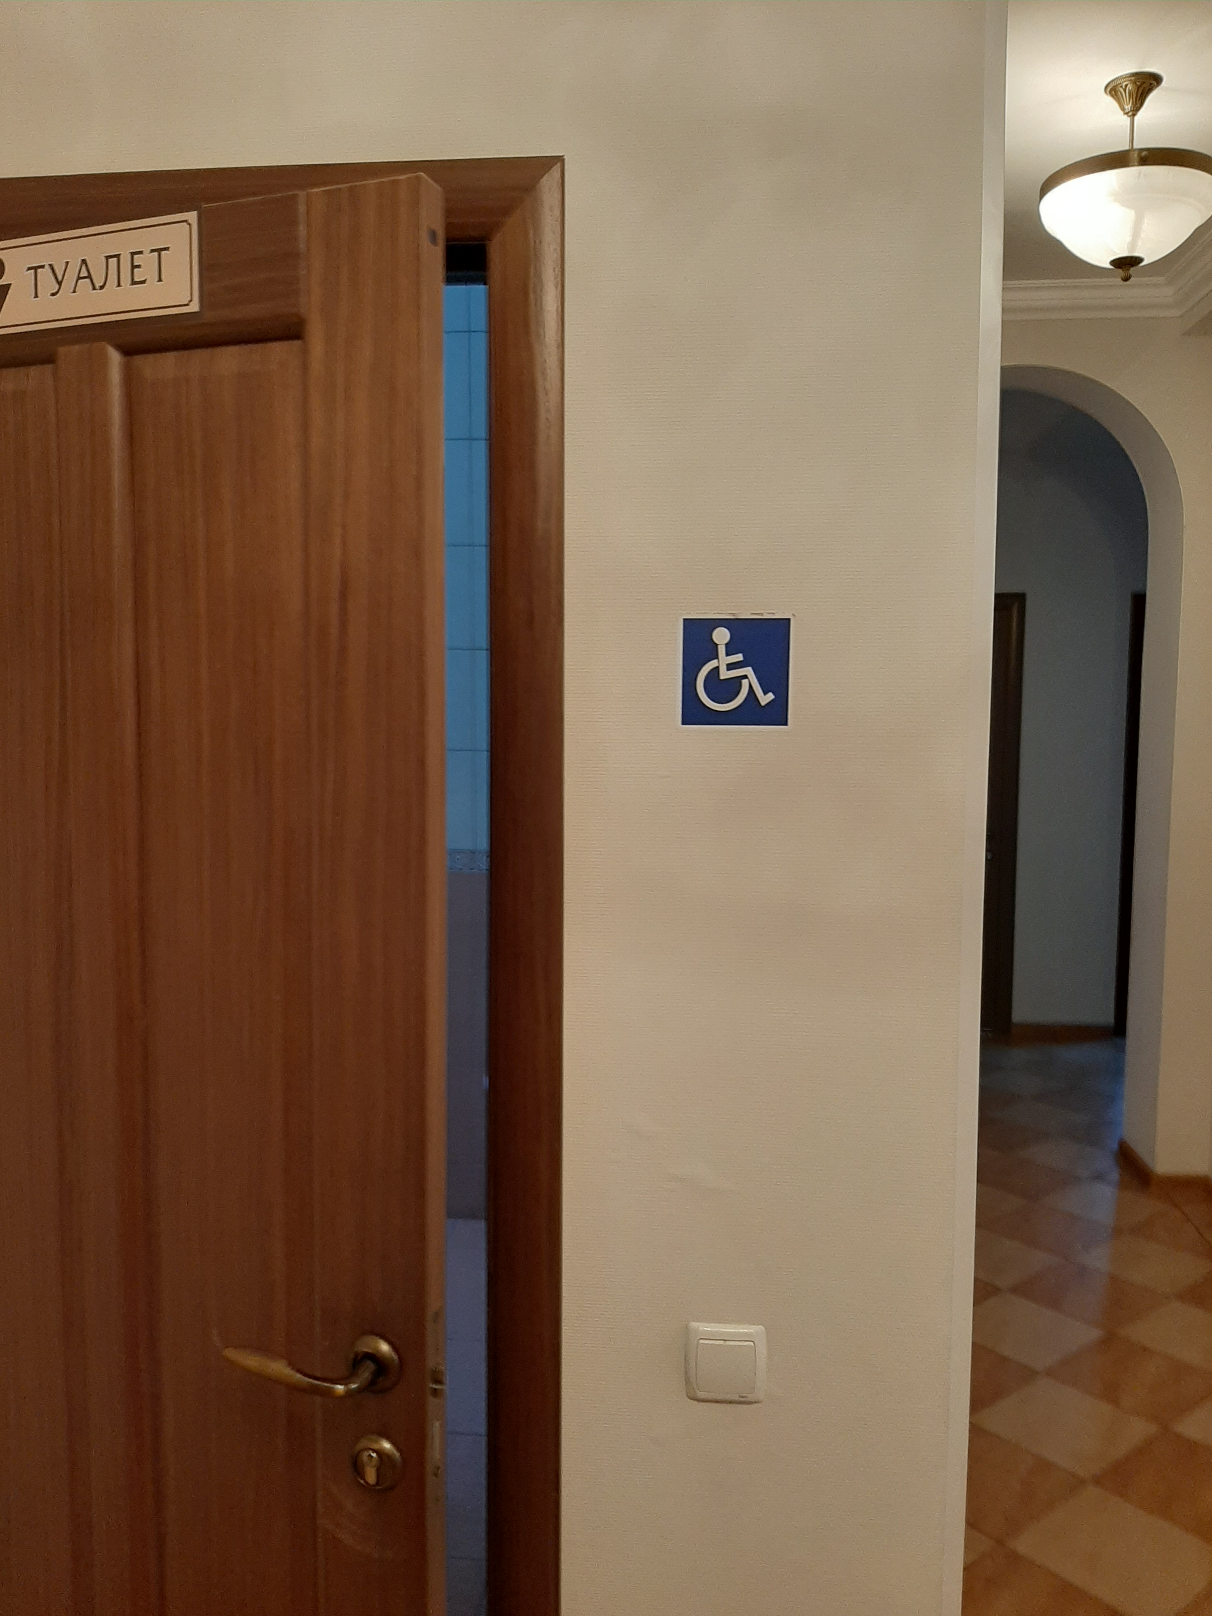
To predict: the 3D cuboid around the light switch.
[{"bbox_3d":[0.118,0.545,1.191,0.076,0.076,0.012,1,4,6],"label":"light switch"}]

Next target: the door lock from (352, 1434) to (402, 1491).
[{"bbox_3d":[-0.202,0.580,1.075,0.051,0.051,0.013,2,4,19],"label":"door lock"}]

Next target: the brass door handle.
[{"bbox_3d":[-0.260,0.493,1.065,0.154,0.055,0.056,2,4,19],"label":"brass door handle"}]

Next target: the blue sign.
[{"bbox_3d":[0.123,-0.129,1.146,0.103,0.103,0.003,1,4,6],"label":"blue sign"}]

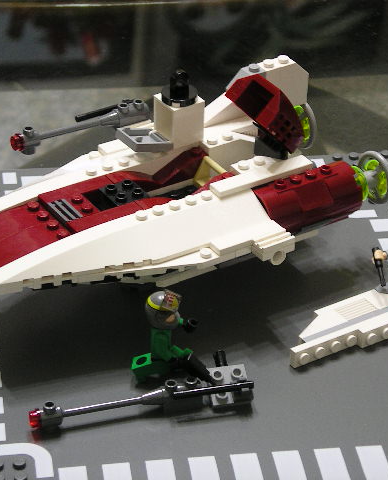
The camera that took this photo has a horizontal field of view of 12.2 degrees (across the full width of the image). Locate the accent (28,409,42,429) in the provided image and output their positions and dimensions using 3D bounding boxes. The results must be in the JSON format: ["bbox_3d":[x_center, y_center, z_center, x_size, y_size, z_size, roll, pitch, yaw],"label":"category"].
[{"bbox_3d":[-0.060,0.068,0.685,0.005,0.008,0.008,-8,35,-16],"label":"accent"}]

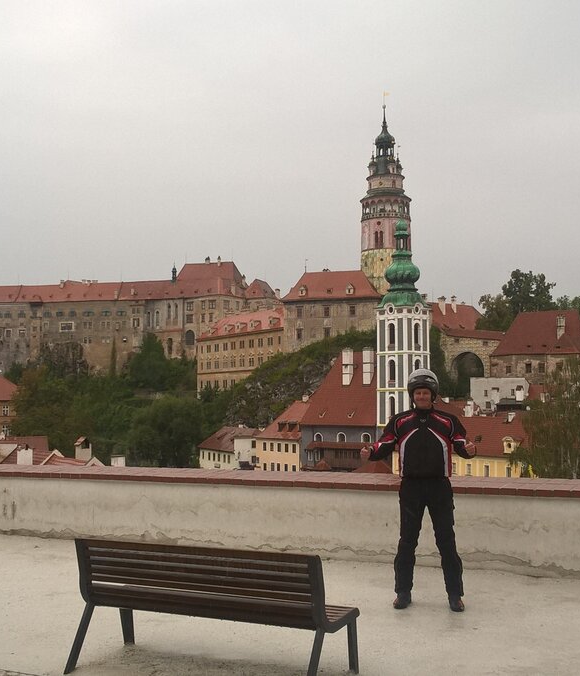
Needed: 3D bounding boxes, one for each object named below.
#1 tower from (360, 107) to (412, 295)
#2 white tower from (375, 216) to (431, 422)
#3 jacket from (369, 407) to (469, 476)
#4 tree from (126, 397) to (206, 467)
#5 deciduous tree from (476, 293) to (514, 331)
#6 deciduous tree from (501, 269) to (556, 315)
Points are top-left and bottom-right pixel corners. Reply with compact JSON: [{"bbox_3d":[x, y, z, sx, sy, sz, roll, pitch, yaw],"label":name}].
[{"bbox_3d":[23.726,-31.264,236.000,12.600,52.889,12.600,0,-3,0],"label":"tower"},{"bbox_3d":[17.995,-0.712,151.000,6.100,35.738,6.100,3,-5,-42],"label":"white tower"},{"bbox_3d":[1.012,0.804,7.350,0.800,0.554,0.360,0,-4,6],"label":"jacket"},{"bbox_3d":[-22.080,17.681,168.000,14.000,14.779,13.000,0,-3,0],"label":"tree"},{"bbox_3d":[53.801,-6.152,250.000,10.000,11.520,10.000,0,-3,0],"label":"deciduous tree"},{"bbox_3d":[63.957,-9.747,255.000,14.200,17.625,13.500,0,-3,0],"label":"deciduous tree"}]

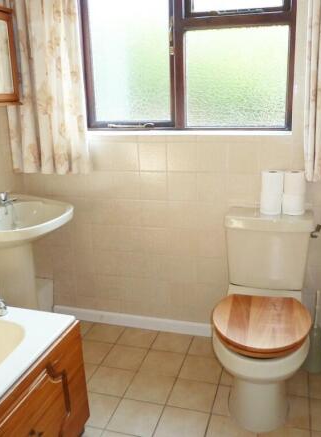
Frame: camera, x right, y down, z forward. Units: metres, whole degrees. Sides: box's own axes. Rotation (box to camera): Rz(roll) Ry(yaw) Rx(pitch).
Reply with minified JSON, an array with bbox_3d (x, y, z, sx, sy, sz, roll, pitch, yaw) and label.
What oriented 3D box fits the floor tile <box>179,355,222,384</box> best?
[{"bbox_3d":[0.202,0.740,2.076,0.200,0.010,0.199,3,17,16],"label":"floor tile"}]

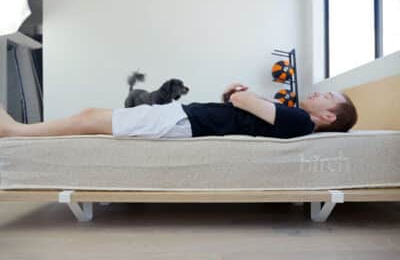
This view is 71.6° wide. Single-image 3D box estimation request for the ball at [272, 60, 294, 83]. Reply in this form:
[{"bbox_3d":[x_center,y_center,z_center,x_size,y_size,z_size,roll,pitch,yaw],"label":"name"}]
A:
[{"bbox_3d":[0.873,-0.610,2.900,0.230,0.230,0.230,0,0,0],"label":"ball"}]

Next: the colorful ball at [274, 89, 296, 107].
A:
[{"bbox_3d":[0.896,-0.309,2.900,0.230,0.230,0.230,0,0,0],"label":"colorful ball"}]

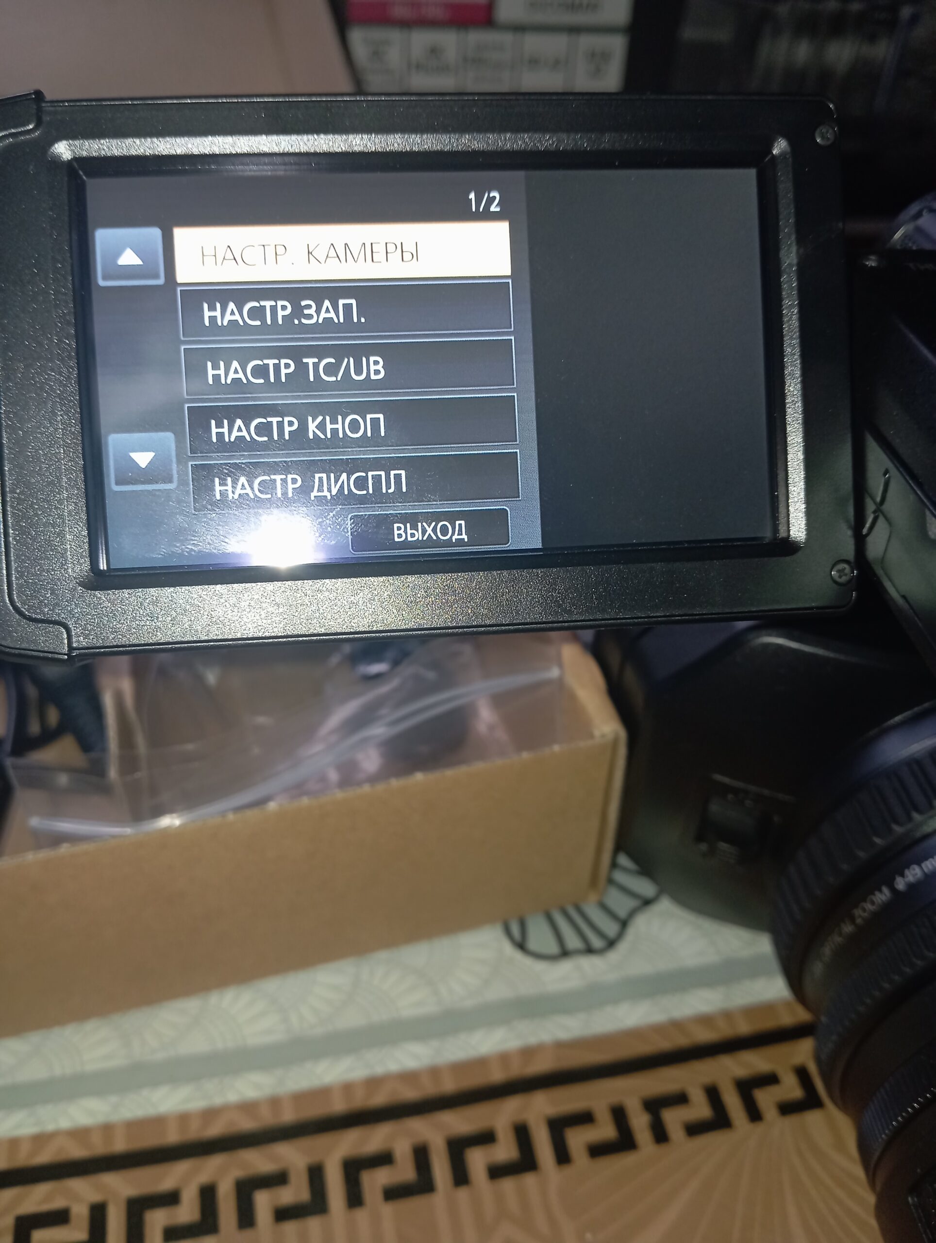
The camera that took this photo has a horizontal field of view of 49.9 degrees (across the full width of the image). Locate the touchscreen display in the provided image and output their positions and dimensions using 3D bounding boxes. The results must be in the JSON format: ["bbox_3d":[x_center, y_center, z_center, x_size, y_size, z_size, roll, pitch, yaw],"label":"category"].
[{"bbox_3d":[-0.003,-0.030,0.117,0.077,0.043,0.005,-3,2,-5],"label":"touchscreen display"}]

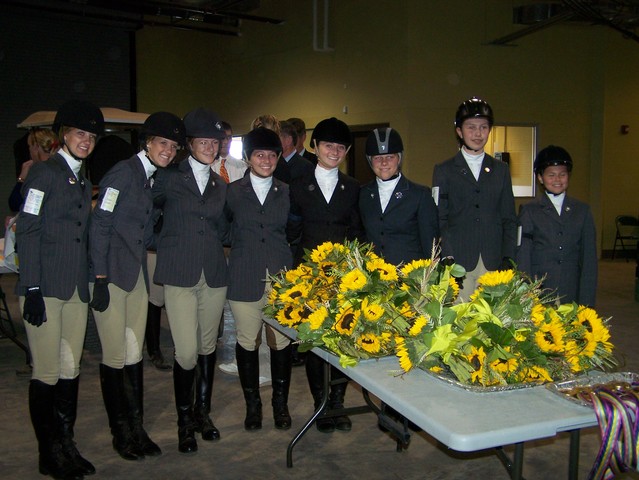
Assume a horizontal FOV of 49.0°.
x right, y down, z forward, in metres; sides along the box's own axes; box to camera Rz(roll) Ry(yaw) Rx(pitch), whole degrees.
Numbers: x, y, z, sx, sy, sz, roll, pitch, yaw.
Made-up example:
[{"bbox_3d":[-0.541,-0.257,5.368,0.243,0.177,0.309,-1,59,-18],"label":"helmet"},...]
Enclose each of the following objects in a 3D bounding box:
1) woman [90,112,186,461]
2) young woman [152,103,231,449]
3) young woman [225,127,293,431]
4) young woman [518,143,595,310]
[{"bbox_3d":[-0.926,0.218,3.591,0.520,1.713,0.420,-4,6,-43],"label":"woman"},{"bbox_3d":[-0.685,0.191,3.698,0.520,1.750,0.390,-1,4,-18],"label":"young woman"},{"bbox_3d":[-0.345,0.209,3.974,0.480,1.675,0.340,-1,4,-7],"label":"young woman"},{"bbox_3d":[1.351,0.258,4.000,0.470,1.572,0.320,1,4,10],"label":"young woman"}]

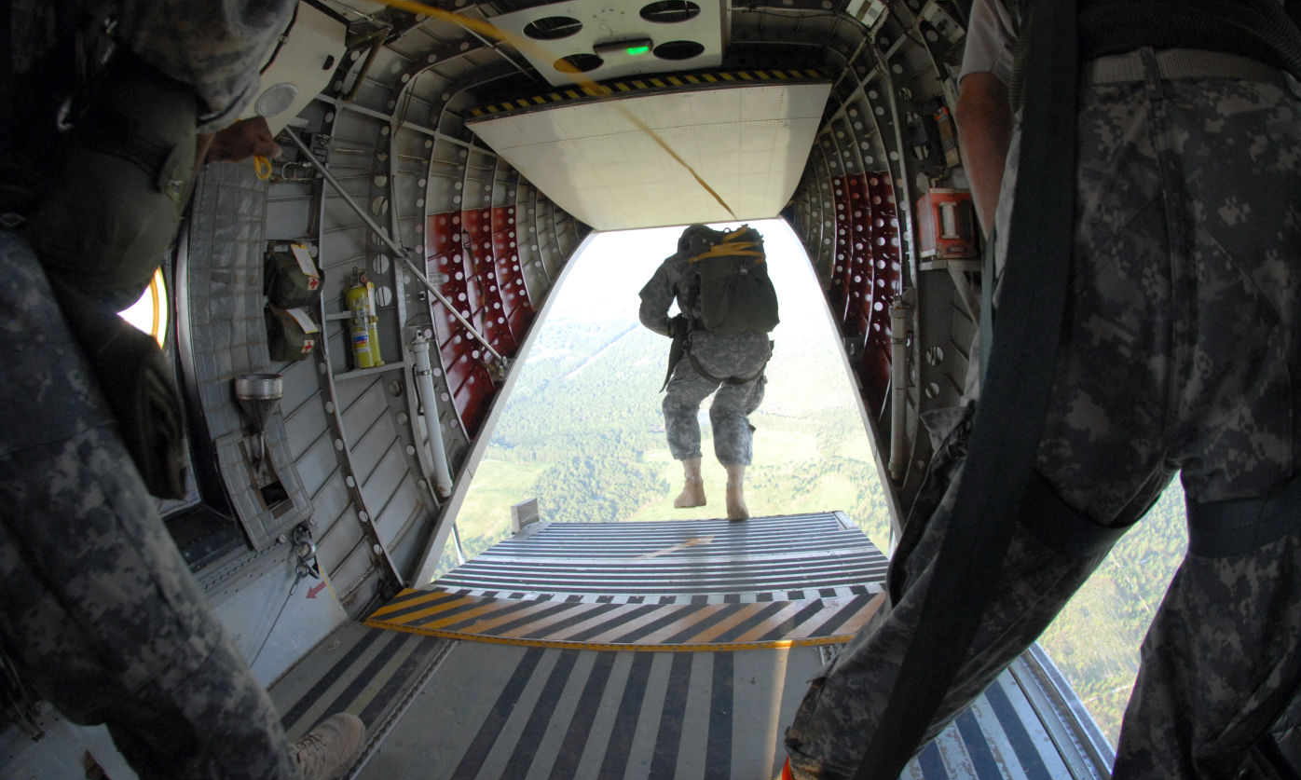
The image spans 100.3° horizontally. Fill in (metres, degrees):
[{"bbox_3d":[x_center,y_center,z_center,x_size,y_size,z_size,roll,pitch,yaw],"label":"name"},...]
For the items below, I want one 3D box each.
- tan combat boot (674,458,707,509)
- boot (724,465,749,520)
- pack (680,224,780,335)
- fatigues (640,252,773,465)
[{"bbox_3d":[0.209,0.500,2.900,0.110,0.260,0.290,-10,-5,-27],"label":"tan combat boot"},{"bbox_3d":[0.454,0.537,2.870,0.110,0.270,0.290,-4,0,-4],"label":"boot"},{"bbox_3d":[0.418,-0.554,2.740,0.400,0.500,0.270,-7,-2,-17],"label":"pack"},{"bbox_3d":[0.296,-0.160,2.850,0.580,1.070,0.450,-7,4,-17],"label":"fatigues"}]

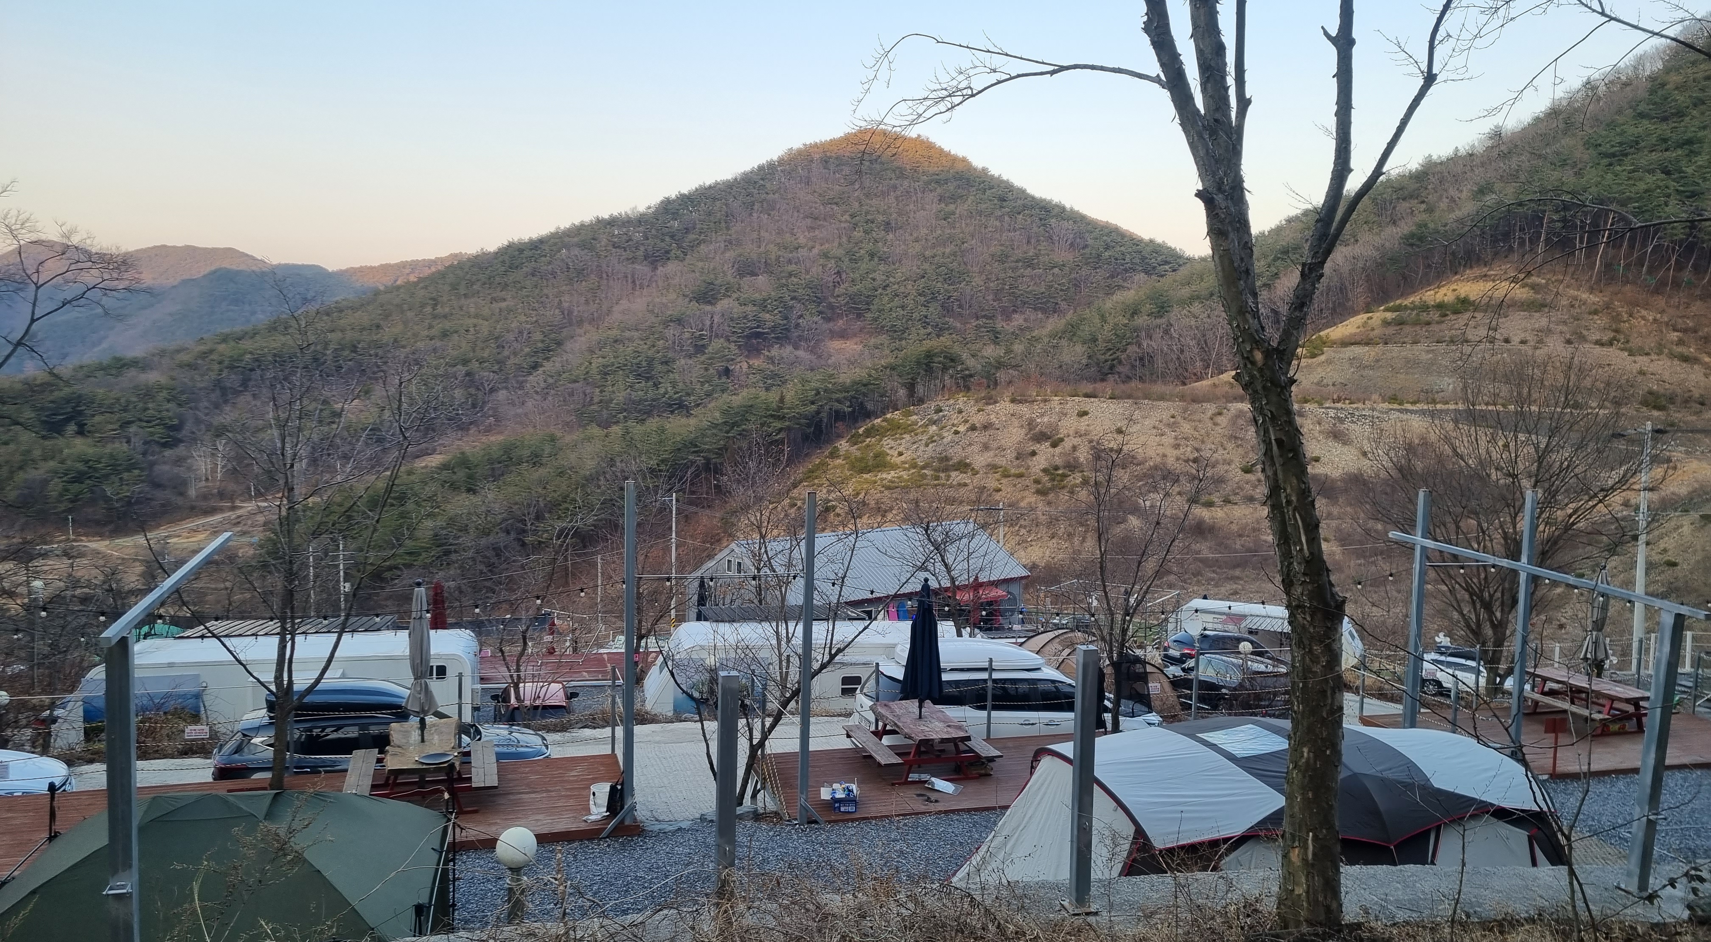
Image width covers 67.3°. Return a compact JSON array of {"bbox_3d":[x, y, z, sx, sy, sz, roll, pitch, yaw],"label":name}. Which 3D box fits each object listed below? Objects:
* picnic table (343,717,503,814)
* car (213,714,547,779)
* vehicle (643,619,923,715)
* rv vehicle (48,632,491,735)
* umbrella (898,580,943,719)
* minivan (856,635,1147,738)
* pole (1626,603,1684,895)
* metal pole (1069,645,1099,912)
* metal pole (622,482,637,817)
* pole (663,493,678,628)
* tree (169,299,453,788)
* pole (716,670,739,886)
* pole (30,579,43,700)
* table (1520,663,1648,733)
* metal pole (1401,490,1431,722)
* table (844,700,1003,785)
[{"bbox_3d":[-5.529,3.837,16.476,1.800,0.730,1.840,0,6,-17],"label":"picnic table"},{"bbox_3d":[-7.004,4.199,19.348,4.650,1.670,1.870,0,6,-18],"label":"car"},{"bbox_3d":[-1.270,4.725,28.282,6.700,2.550,2.300,1,5,-8],"label":"vehicle"},{"bbox_3d":[-11.266,4.584,25.461,7.200,2.550,2.300,0,5,-10],"label":"rv vehicle"},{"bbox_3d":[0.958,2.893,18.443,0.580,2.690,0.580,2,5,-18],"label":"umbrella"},{"bbox_3d":[2.763,4.109,23.185,5.115,2.080,1.985,0,5,-14],"label":"minivan"},{"bbox_3d":[5.593,1.975,8.979,0.110,1.990,0.110,3,5,-18],"label":"pole"},{"bbox_3d":[1.530,2.032,8.540,0.110,1.774,0.110,0,5,-18],"label":"metal pole"},{"bbox_3d":[-2.853,2.299,16.250,0.110,4.390,0.110,0,6,-18],"label":"metal pole"},{"bbox_3d":[-13.389,7.115,95.000,0.350,11.100,0.350,0,6,-18],"label":"pole"},{"bbox_3d":[-6.546,1.038,15.446,3.350,6.145,3.200,1,5,0],"label":"tree"},{"bbox_3d":[-1.052,2.657,10.500,0.140,2.070,0.140,0,6,-18],"label":"pole"},{"bbox_3d":[-28.669,5.874,45.000,0.300,4.290,0.300,0,6,-18],"label":"pole"},{"bbox_3d":[12.861,4.097,22.716,1.800,0.730,1.840,-1,6,-25],"label":"table"},{"bbox_3d":[9.287,2.354,21.300,0.140,4.150,0.140,0,6,-18],"label":"metal pole"},{"bbox_3d":[0.940,3.940,18.558,1.740,0.740,1.850,0,5,-18],"label":"table"}]

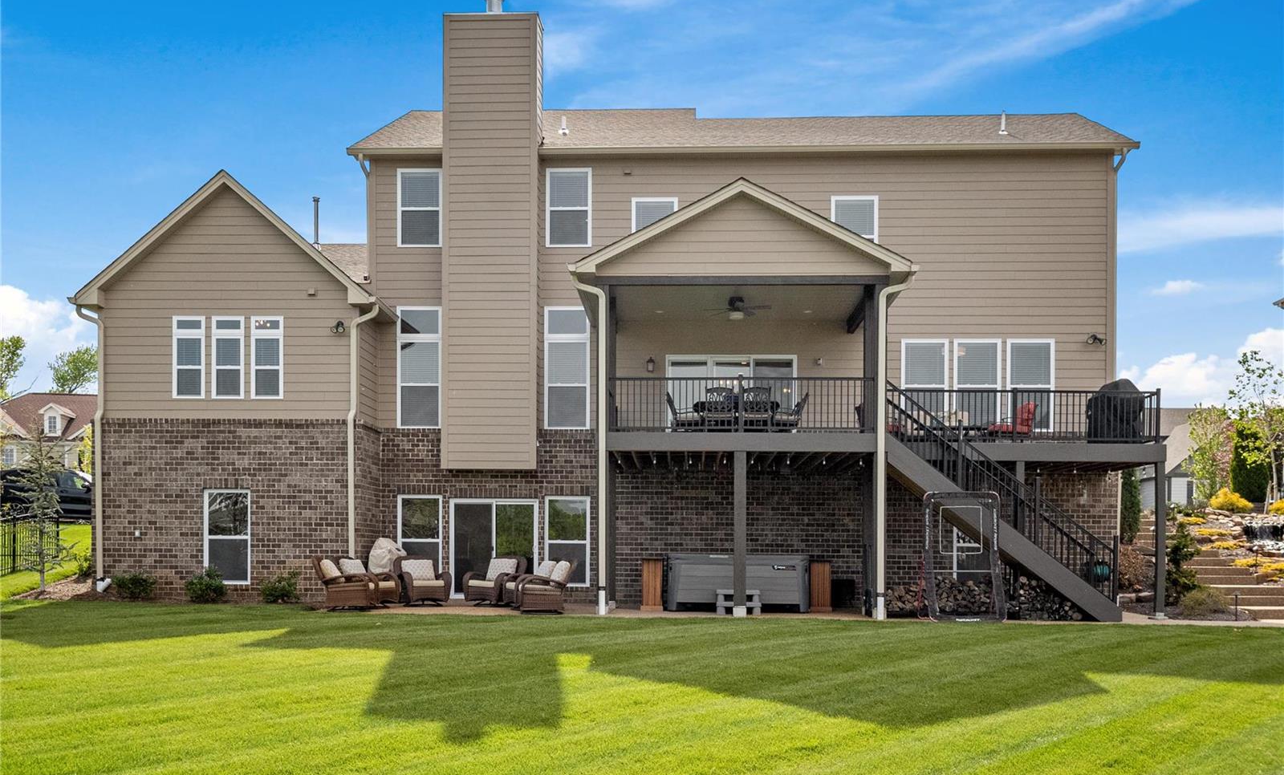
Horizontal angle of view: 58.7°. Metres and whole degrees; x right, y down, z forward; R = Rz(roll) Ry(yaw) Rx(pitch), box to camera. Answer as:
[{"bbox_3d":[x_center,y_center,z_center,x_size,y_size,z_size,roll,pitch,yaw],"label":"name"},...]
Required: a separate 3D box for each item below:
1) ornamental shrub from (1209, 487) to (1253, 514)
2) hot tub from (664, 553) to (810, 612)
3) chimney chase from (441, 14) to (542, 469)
[{"bbox_3d":[14.985,2.874,29.058,1.133,0.739,1.084,0,0,3],"label":"ornamental shrub"},{"bbox_3d":[1.791,3.565,20.685,2.384,0.985,2.265,0,0,3],"label":"hot tub"},{"bbox_3d":[-3.001,-2.917,23.000,1.860,9.053,0.780,0,-2,3],"label":"chimney chase"}]

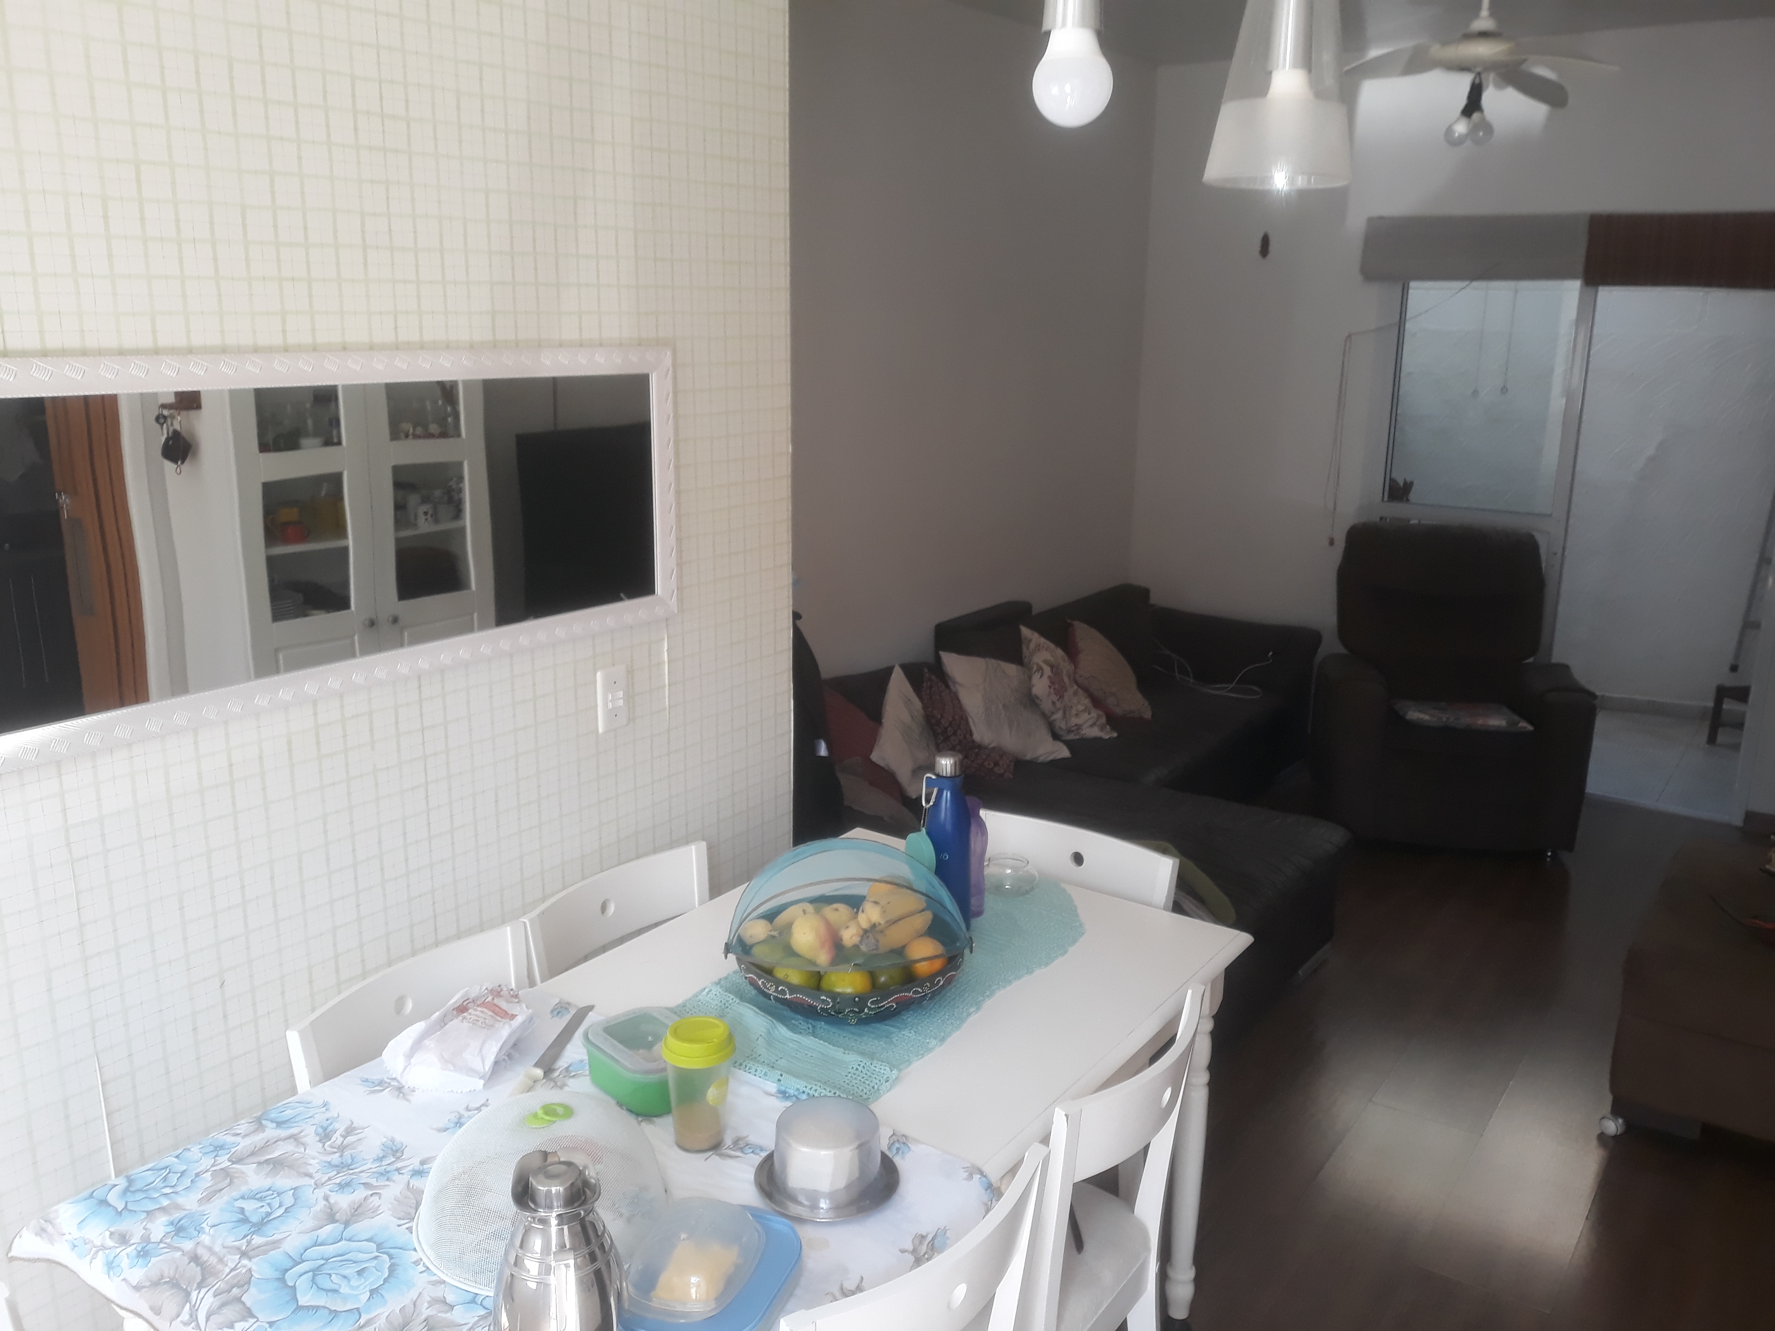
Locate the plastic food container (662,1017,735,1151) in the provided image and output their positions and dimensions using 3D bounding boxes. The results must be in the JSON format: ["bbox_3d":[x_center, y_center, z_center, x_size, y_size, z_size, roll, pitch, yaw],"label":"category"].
[{"bbox_3d":[-0.244,0.541,1.781,0.091,0.159,0.091,-1,15,-8],"label":"plastic food container"}]

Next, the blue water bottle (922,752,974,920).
[{"bbox_3d":[0.113,0.305,2.426,0.083,0.305,0.081,2,14,3],"label":"blue water bottle"}]

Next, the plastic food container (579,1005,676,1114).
[{"bbox_3d":[-0.328,0.544,1.912,0.141,0.070,0.185,-11,19,-40],"label":"plastic food container"}]

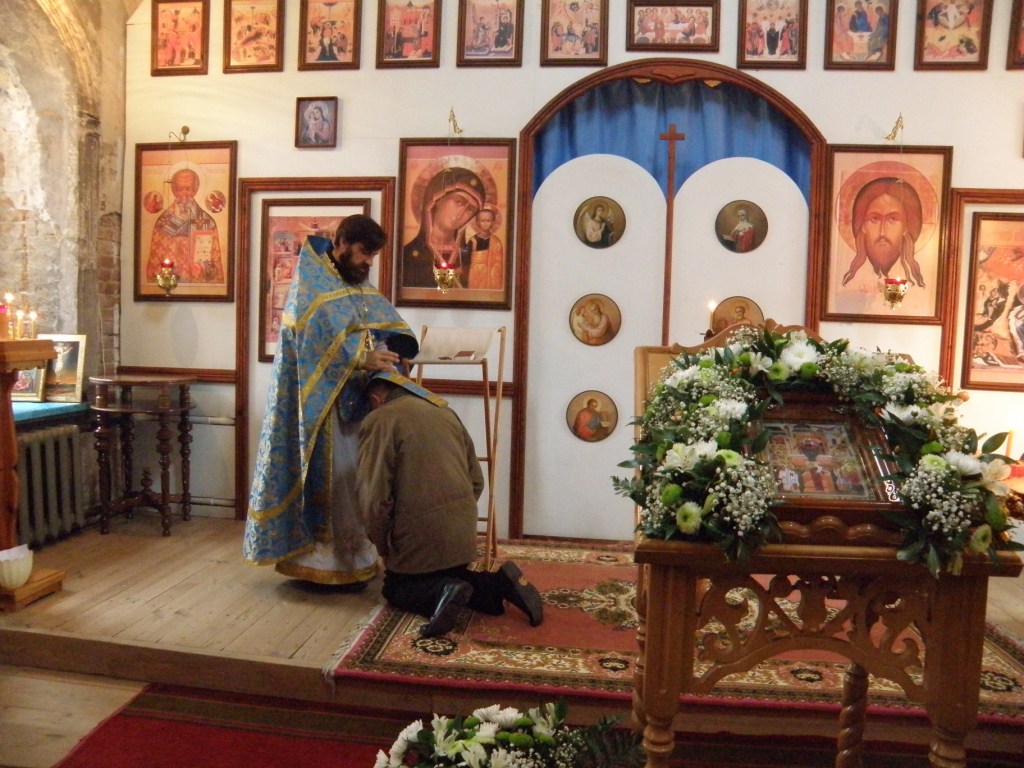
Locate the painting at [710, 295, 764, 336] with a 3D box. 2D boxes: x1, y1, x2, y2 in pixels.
[{"bbox_3d":[1.224,-0.334,4.188,0.285,0.285,0.020,2,4,7],"label":"painting"}]

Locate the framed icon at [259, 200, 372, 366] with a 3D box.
[{"bbox_3d":[-1.146,-0.590,4.436,0.655,0.950,0.035,2,4,7],"label":"framed icon"}]

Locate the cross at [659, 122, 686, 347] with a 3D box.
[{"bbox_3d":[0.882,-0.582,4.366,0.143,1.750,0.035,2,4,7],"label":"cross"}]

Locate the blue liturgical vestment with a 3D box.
[{"bbox_3d":[-0.850,0.090,3.600,0.680,1.740,0.590,4,5,29],"label":"blue liturgical vestment"}]

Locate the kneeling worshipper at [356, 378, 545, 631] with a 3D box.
[{"bbox_3d":[-0.309,0.473,3.379,0.570,1.030,0.790,-1,4,-33],"label":"kneeling worshipper"}]

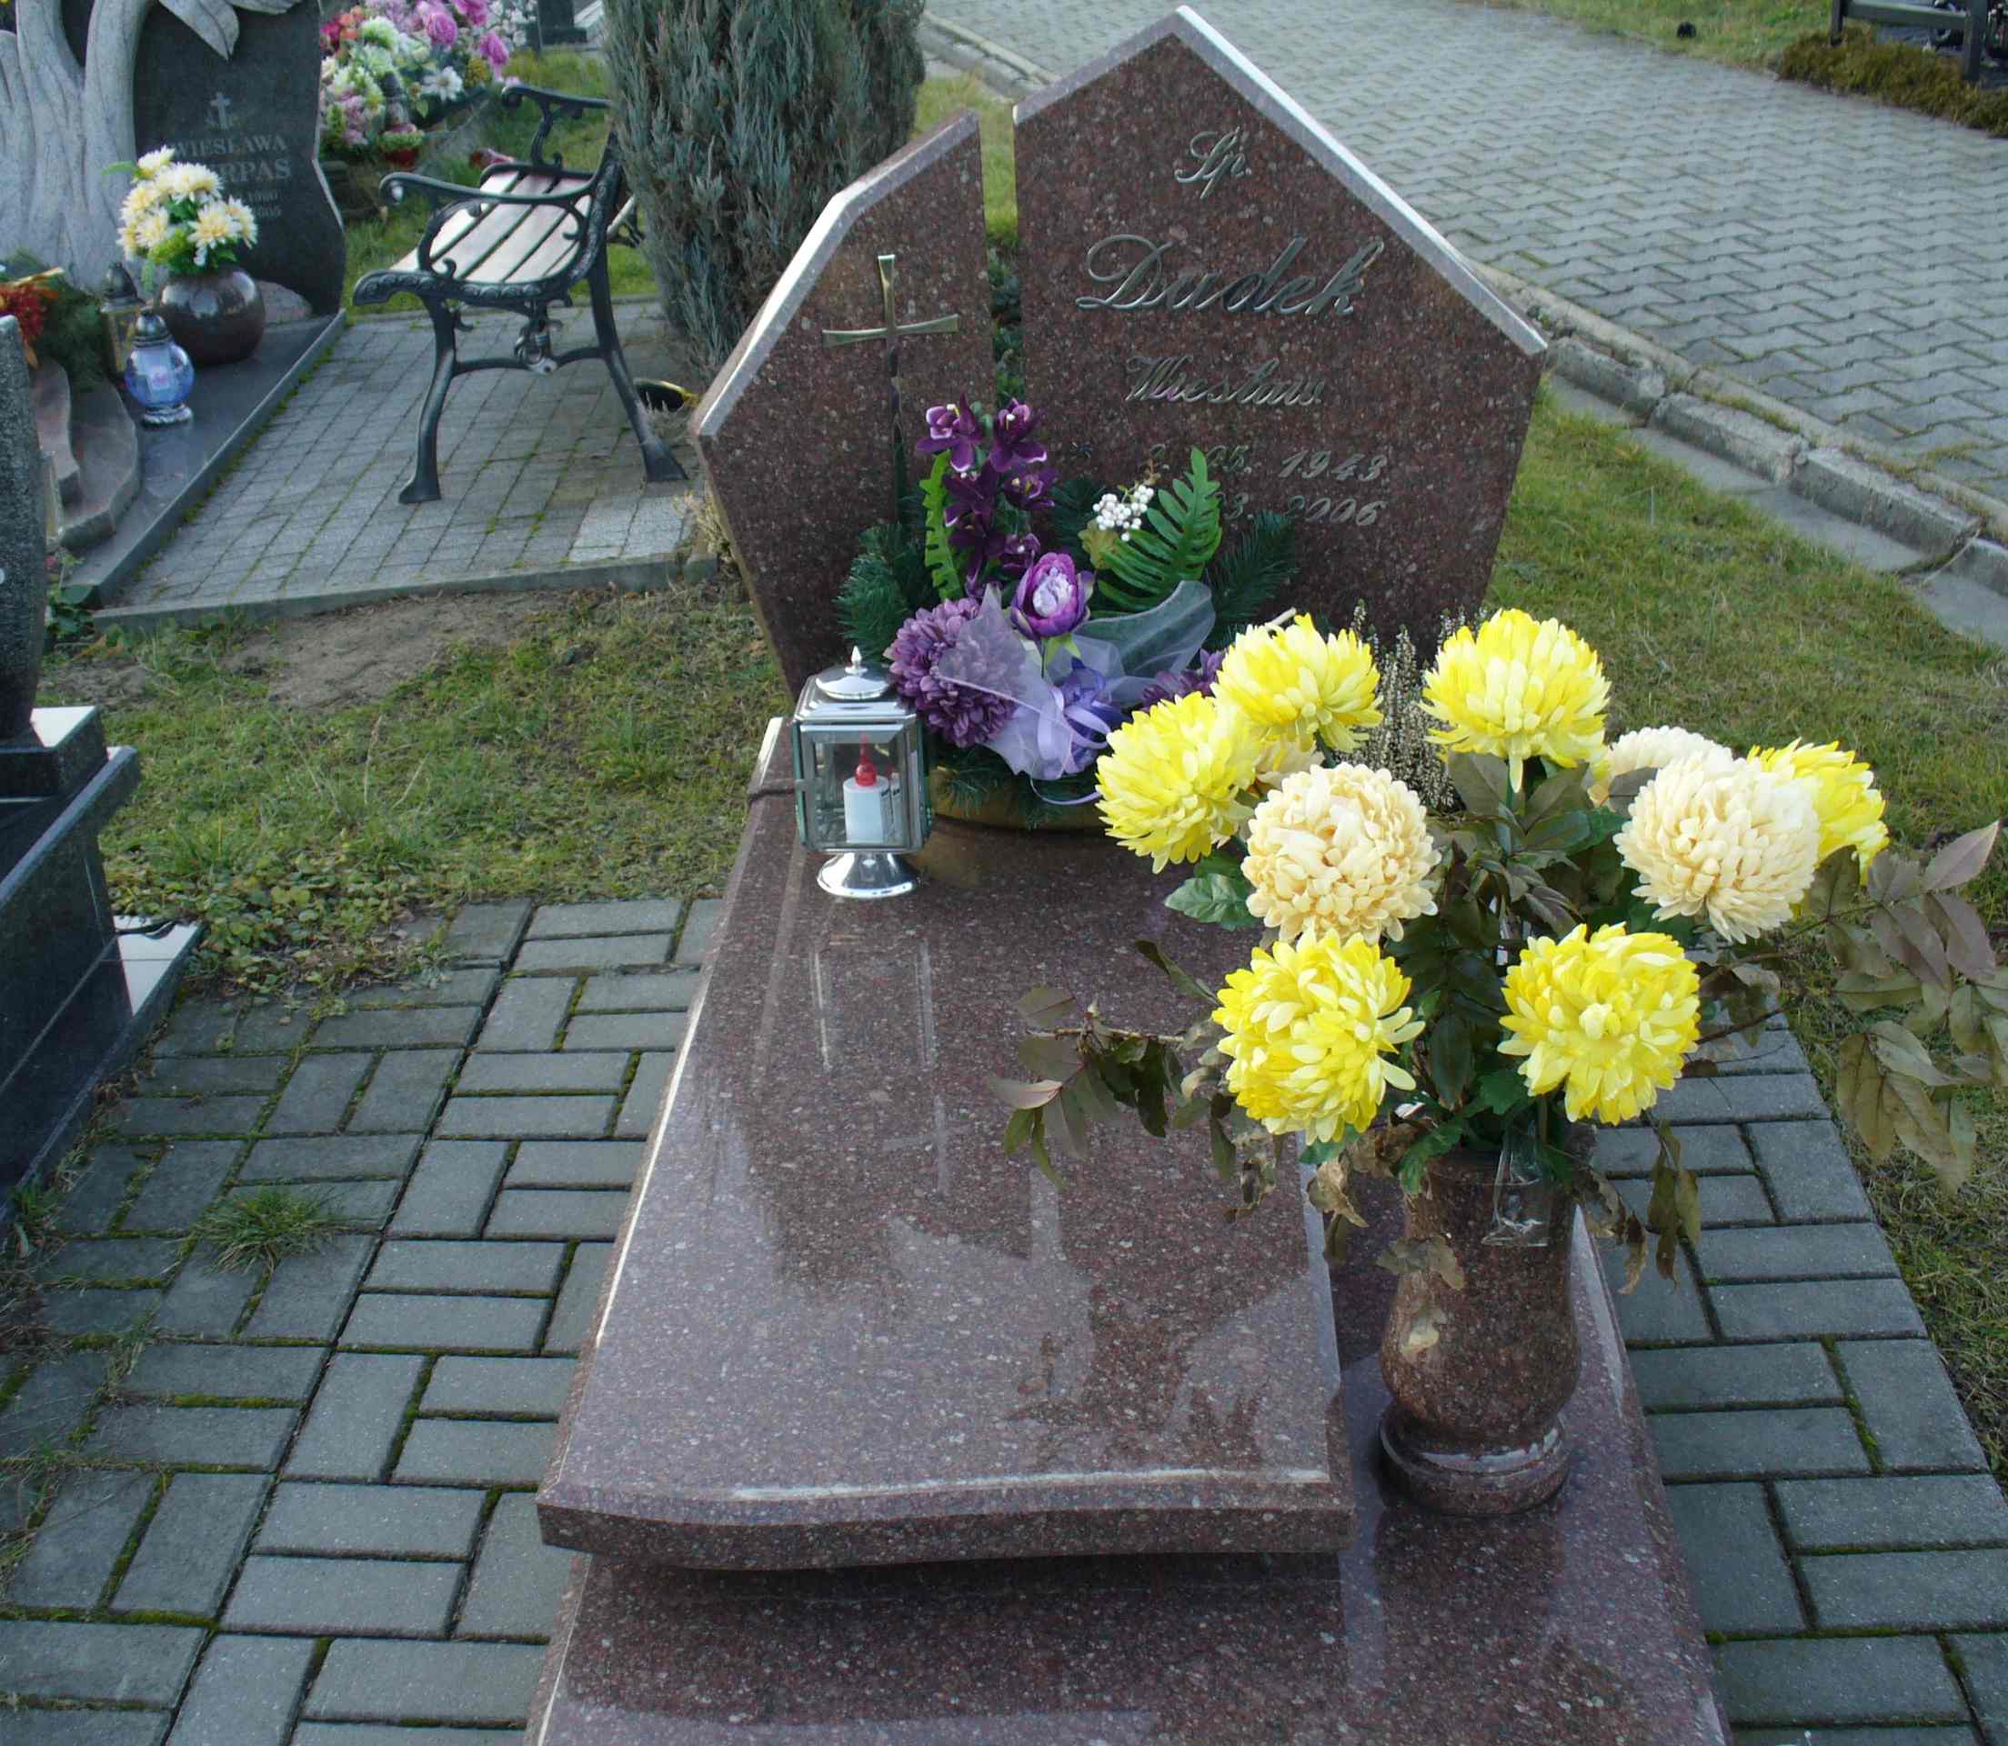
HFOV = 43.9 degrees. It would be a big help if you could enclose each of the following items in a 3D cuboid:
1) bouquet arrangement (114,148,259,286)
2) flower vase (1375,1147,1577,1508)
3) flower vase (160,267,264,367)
[{"bbox_3d":[-1.923,-1.536,5.858,0.320,0.330,0.290,0,26,3],"label":"bouquet arrangement"},{"bbox_3d":[0.421,0.408,2.206,0.170,0.285,0.170,0,26,3],"label":"flower vase"},{"bbox_3d":[-1.898,-1.333,5.974,0.237,0.233,0.237,0,26,3],"label":"flower vase"}]

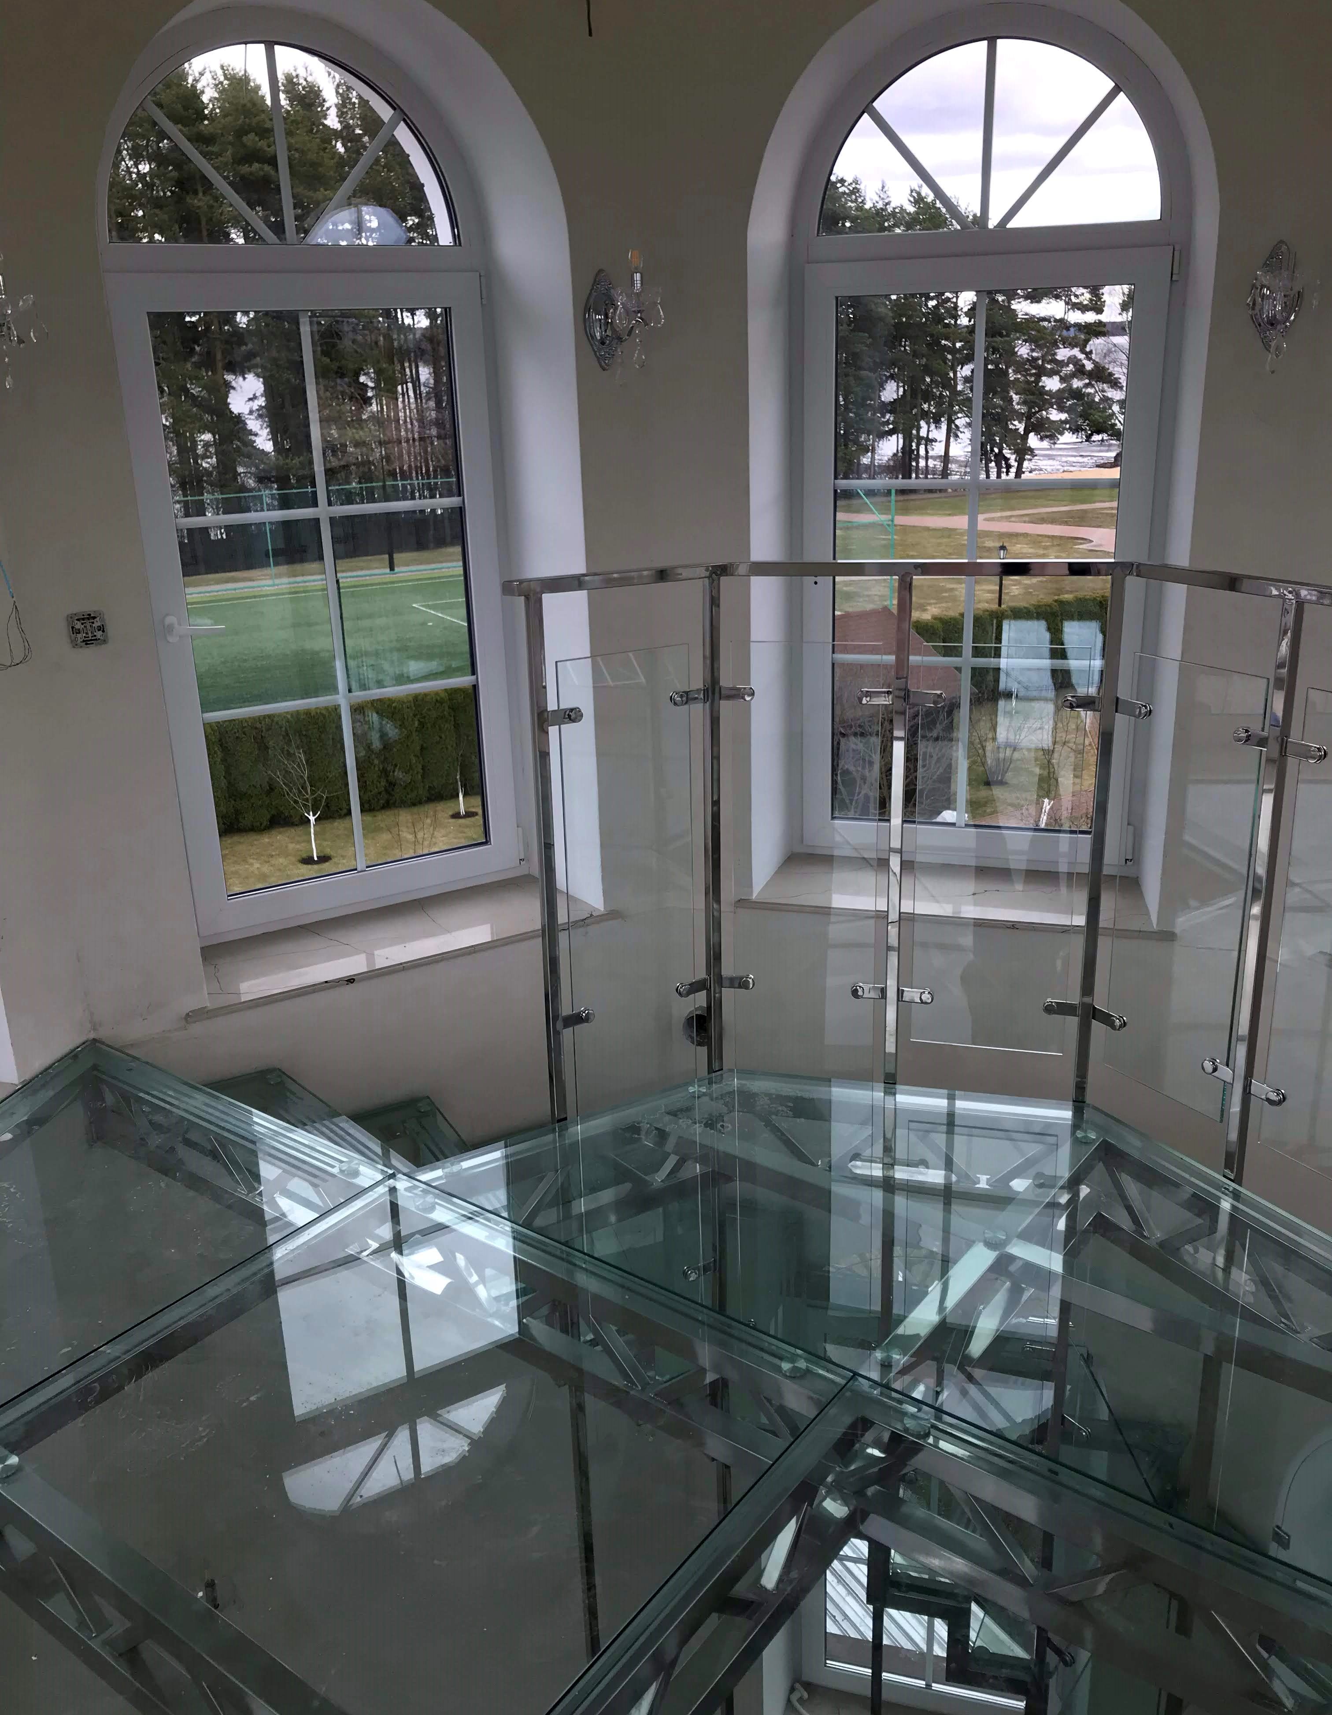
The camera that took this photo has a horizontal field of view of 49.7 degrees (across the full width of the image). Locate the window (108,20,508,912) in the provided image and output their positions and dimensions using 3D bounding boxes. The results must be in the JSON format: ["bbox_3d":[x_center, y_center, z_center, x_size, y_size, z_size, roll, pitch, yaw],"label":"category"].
[{"bbox_3d":[-0.833,-0.861,3.548,0.924,2.111,0.090,-12,22,-28],"label":"window"}]

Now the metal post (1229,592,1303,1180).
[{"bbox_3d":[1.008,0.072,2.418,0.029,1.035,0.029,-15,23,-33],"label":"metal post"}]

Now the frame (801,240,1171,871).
[{"bbox_3d":[0.810,-0.753,3.824,0.917,1.624,0.090,4,20,17],"label":"frame"}]

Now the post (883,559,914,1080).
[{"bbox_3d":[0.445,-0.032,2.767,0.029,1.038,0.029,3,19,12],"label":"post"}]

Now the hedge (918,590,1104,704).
[{"bbox_3d":[7.430,-4.599,32.002,6.000,2.080,0.950,-13,22,-29],"label":"hedge"}]

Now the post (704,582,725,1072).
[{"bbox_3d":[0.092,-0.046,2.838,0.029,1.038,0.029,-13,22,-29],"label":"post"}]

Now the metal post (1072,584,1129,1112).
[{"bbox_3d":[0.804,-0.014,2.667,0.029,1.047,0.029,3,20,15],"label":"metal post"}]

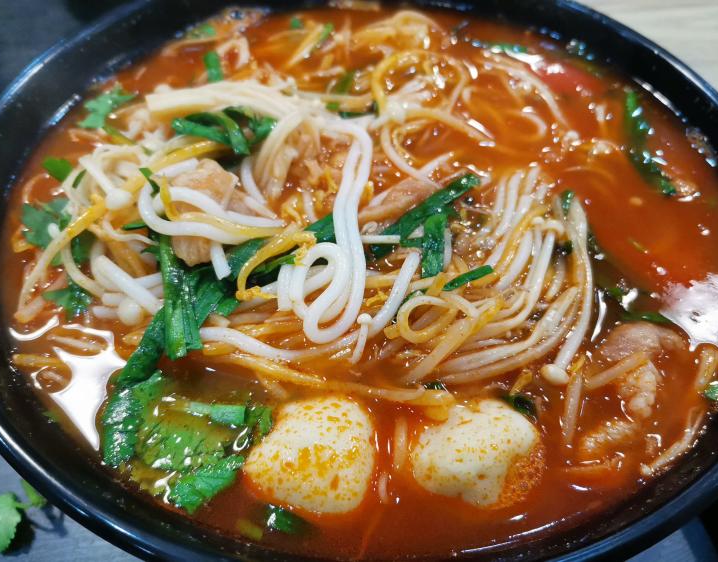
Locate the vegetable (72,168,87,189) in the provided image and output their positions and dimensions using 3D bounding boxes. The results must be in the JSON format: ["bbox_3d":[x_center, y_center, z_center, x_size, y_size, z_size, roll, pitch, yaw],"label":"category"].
[{"bbox_3d":[-0.090,-0.033,0.182,0.003,0.003,0.009,4,52,2],"label":"vegetable"}]

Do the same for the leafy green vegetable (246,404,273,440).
[{"bbox_3d":[-0.023,0.033,0.130,0.006,0.005,0.008,1,54,-1],"label":"leafy green vegetable"}]

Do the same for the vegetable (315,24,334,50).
[{"bbox_3d":[-0.015,-0.108,0.249,0.004,0.003,0.020,13,53,9],"label":"vegetable"}]

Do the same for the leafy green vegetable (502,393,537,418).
[{"bbox_3d":[0.039,0.029,0.134,0.008,0.005,0.005,36,61,22],"label":"leafy green vegetable"}]

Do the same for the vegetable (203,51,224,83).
[{"bbox_3d":[-0.053,-0.079,0.206,0.006,0.006,0.015,-11,55,-9],"label":"vegetable"}]

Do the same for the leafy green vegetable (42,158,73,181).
[{"bbox_3d":[-0.092,-0.034,0.172,0.011,0.004,0.006,28,58,18],"label":"leafy green vegetable"}]

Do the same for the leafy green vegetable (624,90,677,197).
[{"bbox_3d":[0.108,-0.052,0.212,0.010,0.004,0.059,3,52,1],"label":"leafy green vegetable"}]

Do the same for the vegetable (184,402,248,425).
[{"bbox_3d":[-0.034,0.031,0.133,0.014,0.004,0.005,7,54,3],"label":"vegetable"}]

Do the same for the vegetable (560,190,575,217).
[{"bbox_3d":[0.068,-0.025,0.184,0.004,0.004,0.010,14,53,9],"label":"vegetable"}]

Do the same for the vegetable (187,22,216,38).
[{"bbox_3d":[-0.063,-0.100,0.225,0.011,0.004,0.009,-15,56,-12],"label":"vegetable"}]

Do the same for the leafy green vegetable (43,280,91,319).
[{"bbox_3d":[-0.076,0.005,0.147,0.012,0.006,0.009,9,54,5],"label":"leafy green vegetable"}]

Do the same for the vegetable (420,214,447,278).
[{"bbox_3d":[0.020,-0.009,0.147,0.006,0.008,0.017,7,54,4],"label":"vegetable"}]

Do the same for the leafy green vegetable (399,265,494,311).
[{"bbox_3d":[0.024,0.002,0.153,0.028,0.005,0.005,-21,55,-16],"label":"leafy green vegetable"}]

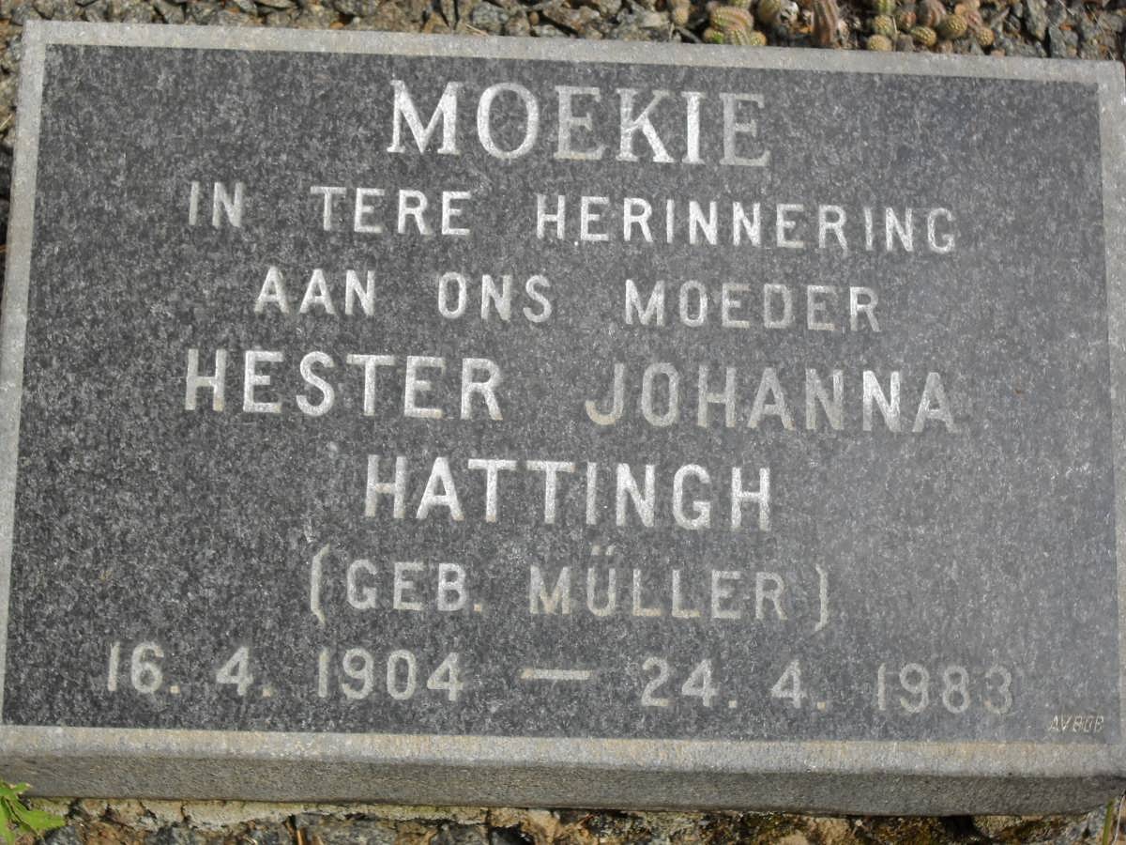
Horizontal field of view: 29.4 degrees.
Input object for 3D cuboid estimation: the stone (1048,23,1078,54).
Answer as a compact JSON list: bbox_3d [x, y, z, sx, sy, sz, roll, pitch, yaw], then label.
[{"bbox_3d":[0.344,-0.264,1.480,0.021,0.017,0.021,0,66,-3],"label":"stone"}]

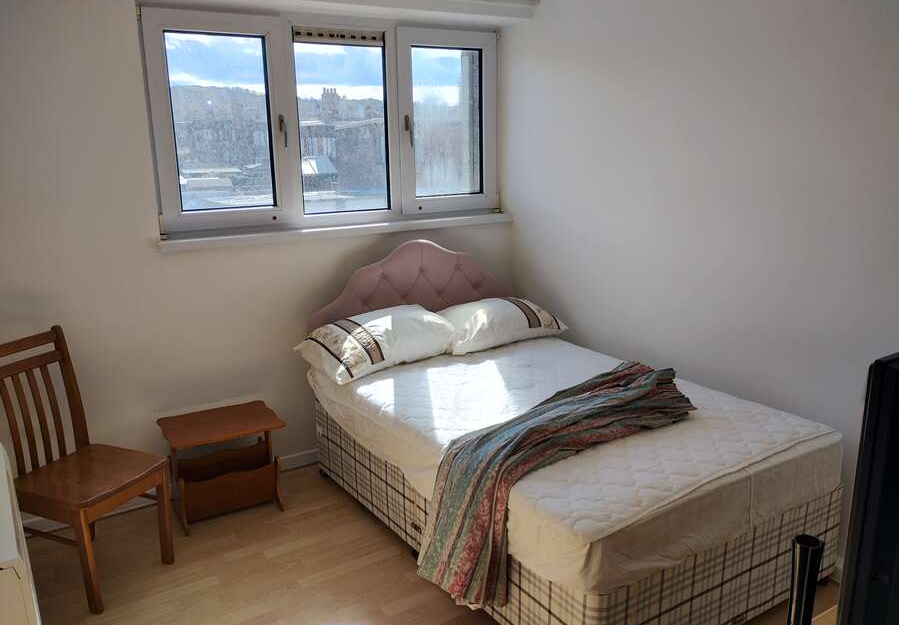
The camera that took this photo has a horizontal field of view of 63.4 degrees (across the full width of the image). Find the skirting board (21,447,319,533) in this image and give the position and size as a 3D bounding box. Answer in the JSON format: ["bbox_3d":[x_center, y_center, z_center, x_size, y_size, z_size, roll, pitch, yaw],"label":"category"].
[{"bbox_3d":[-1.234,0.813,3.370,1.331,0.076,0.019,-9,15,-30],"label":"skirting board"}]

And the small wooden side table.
[{"bbox_3d":[-0.988,0.678,3.206,0.459,0.403,0.356,-9,15,-30],"label":"small wooden side table"}]

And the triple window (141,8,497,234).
[{"bbox_3d":[-0.503,-0.892,3.465,1.732,0.925,0.078,-9,15,-30],"label":"triple window"}]

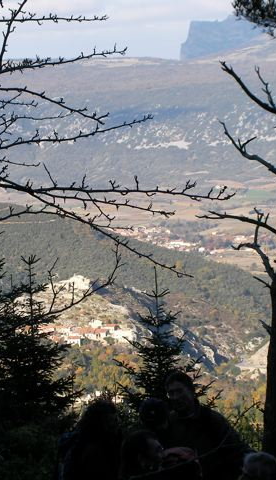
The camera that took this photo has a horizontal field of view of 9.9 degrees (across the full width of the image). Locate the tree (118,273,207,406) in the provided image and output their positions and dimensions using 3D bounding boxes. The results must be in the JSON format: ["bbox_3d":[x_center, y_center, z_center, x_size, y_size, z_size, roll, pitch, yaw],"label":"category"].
[{"bbox_3d":[0.190,0.920,13.000,0.820,1.400,0.820,0,7,0],"label":"tree"}]

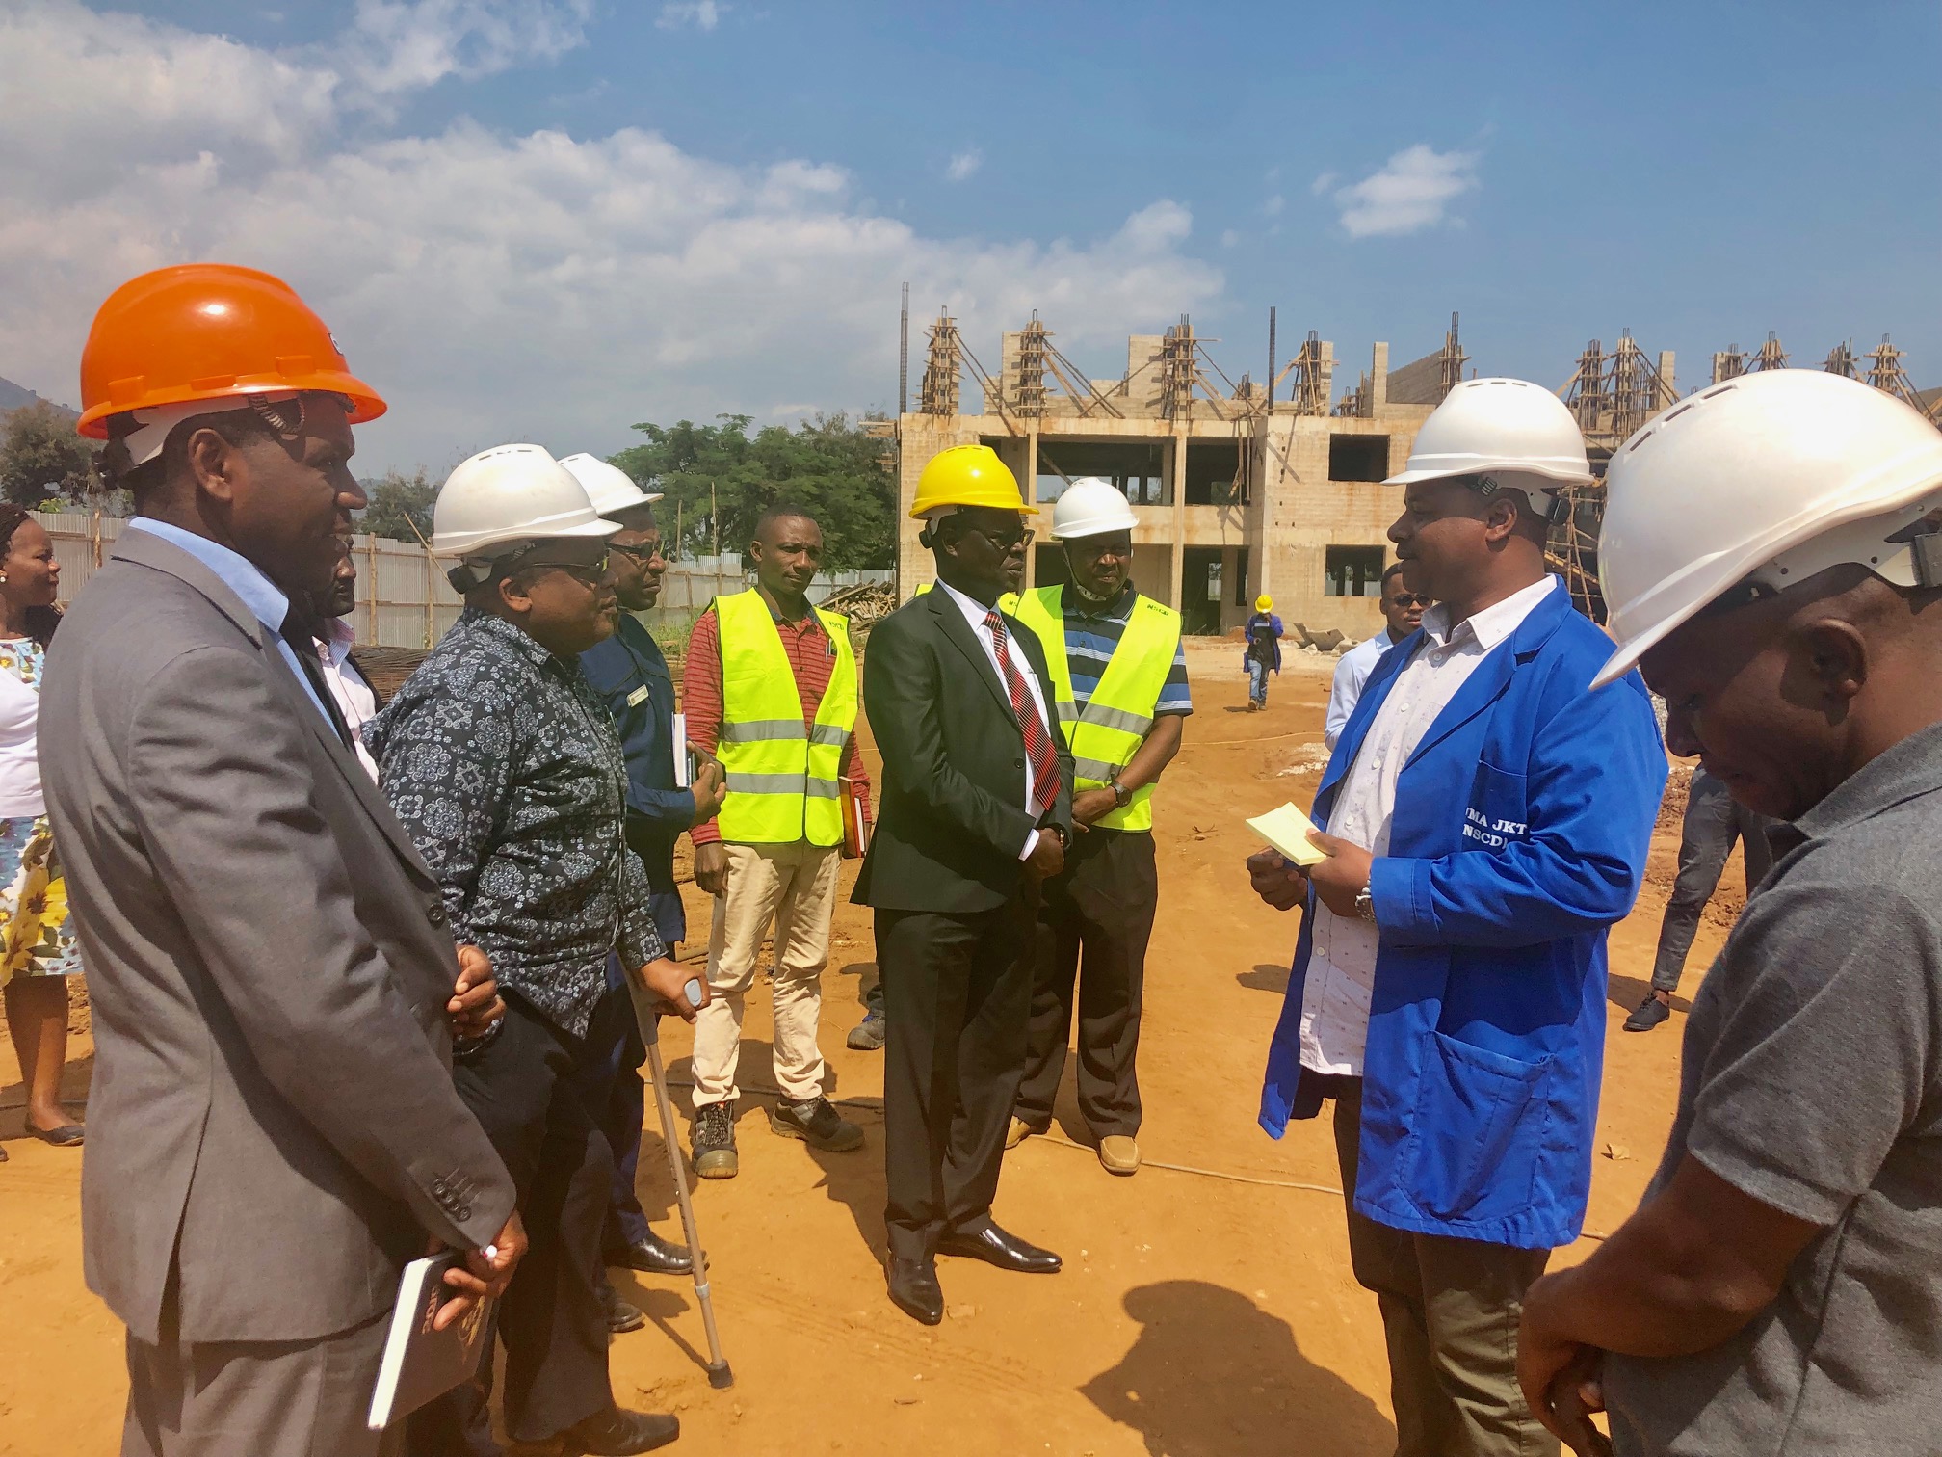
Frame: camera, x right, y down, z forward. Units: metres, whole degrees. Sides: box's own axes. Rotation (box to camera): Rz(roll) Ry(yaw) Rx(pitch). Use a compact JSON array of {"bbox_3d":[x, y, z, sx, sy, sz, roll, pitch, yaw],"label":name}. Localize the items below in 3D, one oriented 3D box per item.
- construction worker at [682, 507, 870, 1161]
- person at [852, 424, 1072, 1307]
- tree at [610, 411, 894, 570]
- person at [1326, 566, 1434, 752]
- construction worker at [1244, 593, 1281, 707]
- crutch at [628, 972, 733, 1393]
[{"bbox_3d":[-0.517,0.263,4.134,0.520,1.680,0.370,-2,6,-29],"label":"construction worker"},{"bbox_3d":[-0.004,0.302,3.288,0.380,1.765,0.500,6,7,43],"label":"person"},{"bbox_3d":[-6.891,-6.483,50.314,9.500,7.200,9.000,1,5,0],"label":"tree"},{"bbox_3d":[1.406,0.272,5.272,0.500,1.650,0.340,1,5,0],"label":"person"},{"bbox_3d":[4.263,-1.120,22.728,0.540,1.651,0.420,2,5,10],"label":"construction worker"},{"bbox_3d":[-0.535,0.767,2.879,0.200,0.900,0.090,-6,6,31],"label":"crutch"}]

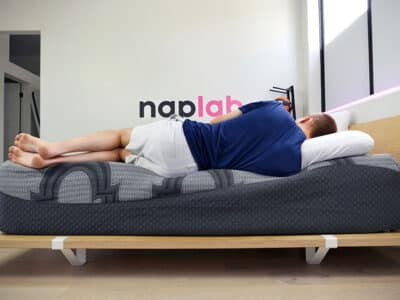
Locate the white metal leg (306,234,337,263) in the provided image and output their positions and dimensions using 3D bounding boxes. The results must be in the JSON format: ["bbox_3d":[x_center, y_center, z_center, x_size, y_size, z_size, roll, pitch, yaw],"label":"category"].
[{"bbox_3d":[0.627,0.523,1.440,0.057,0.202,0.260,-1,-1,1],"label":"white metal leg"}]

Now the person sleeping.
[{"bbox_3d":[-0.152,-0.070,1.650,1.850,0.440,0.460,-1,-1,1],"label":"person sleeping"}]

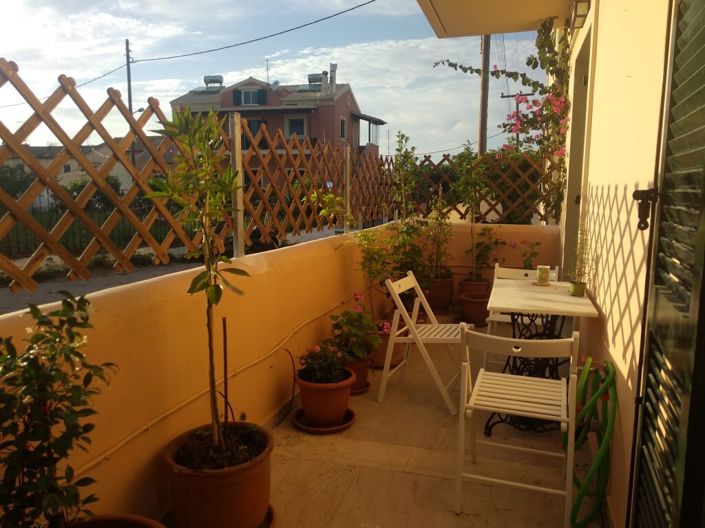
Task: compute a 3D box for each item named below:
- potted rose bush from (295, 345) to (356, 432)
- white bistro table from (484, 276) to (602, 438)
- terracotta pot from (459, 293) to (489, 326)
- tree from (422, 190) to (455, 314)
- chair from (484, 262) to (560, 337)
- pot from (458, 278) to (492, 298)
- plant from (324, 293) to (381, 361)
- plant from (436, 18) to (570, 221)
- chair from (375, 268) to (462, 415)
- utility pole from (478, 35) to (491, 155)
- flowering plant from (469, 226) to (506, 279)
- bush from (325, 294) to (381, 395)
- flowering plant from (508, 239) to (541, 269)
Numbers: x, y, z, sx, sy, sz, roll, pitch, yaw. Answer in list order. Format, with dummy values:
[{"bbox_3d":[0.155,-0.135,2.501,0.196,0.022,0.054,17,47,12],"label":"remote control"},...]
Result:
[{"bbox_3d":[-0.158,0.684,3.056,0.345,0.450,0.345,-1,7,0],"label":"potted rose bush"},{"bbox_3d":[1.026,0.532,2.950,0.495,0.735,0.840,2,8,17],"label":"white bistro table"},{"bbox_3d":[1.278,0.468,5.399,0.350,0.278,0.350,2,7,18],"label":"terracotta pot"},{"bbox_3d":[0.891,-0.108,5.487,0.340,1.305,0.340,0,8,0],"label":"tree"},{"bbox_3d":[1.206,0.418,3.779,0.440,0.775,0.510,3,8,26],"label":"chair"},{"bbox_3d":[1.257,0.373,5.453,0.310,0.360,0.310,0,8,0],"label":"pot"},{"bbox_3d":[0.003,0.412,3.450,0.340,0.448,0.330,0,8,0],"label":"plant"},{"bbox_3d":[1.416,-1.354,5.125,1.250,1.860,0.500,2,7,18],"label":"plant"},{"bbox_3d":[0.491,0.473,3.392,0.510,0.775,0.440,2,8,24],"label":"chair"},{"bbox_3d":[3.448,-4.303,13.537,0.220,8.600,0.220,0,8,0],"label":"utility pole"},{"bbox_3d":[1.412,-0.103,5.530,0.400,0.578,0.360,2,7,18],"label":"flowering plant"},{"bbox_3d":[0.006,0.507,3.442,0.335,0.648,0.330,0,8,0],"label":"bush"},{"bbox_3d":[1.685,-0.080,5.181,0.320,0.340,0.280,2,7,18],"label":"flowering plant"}]

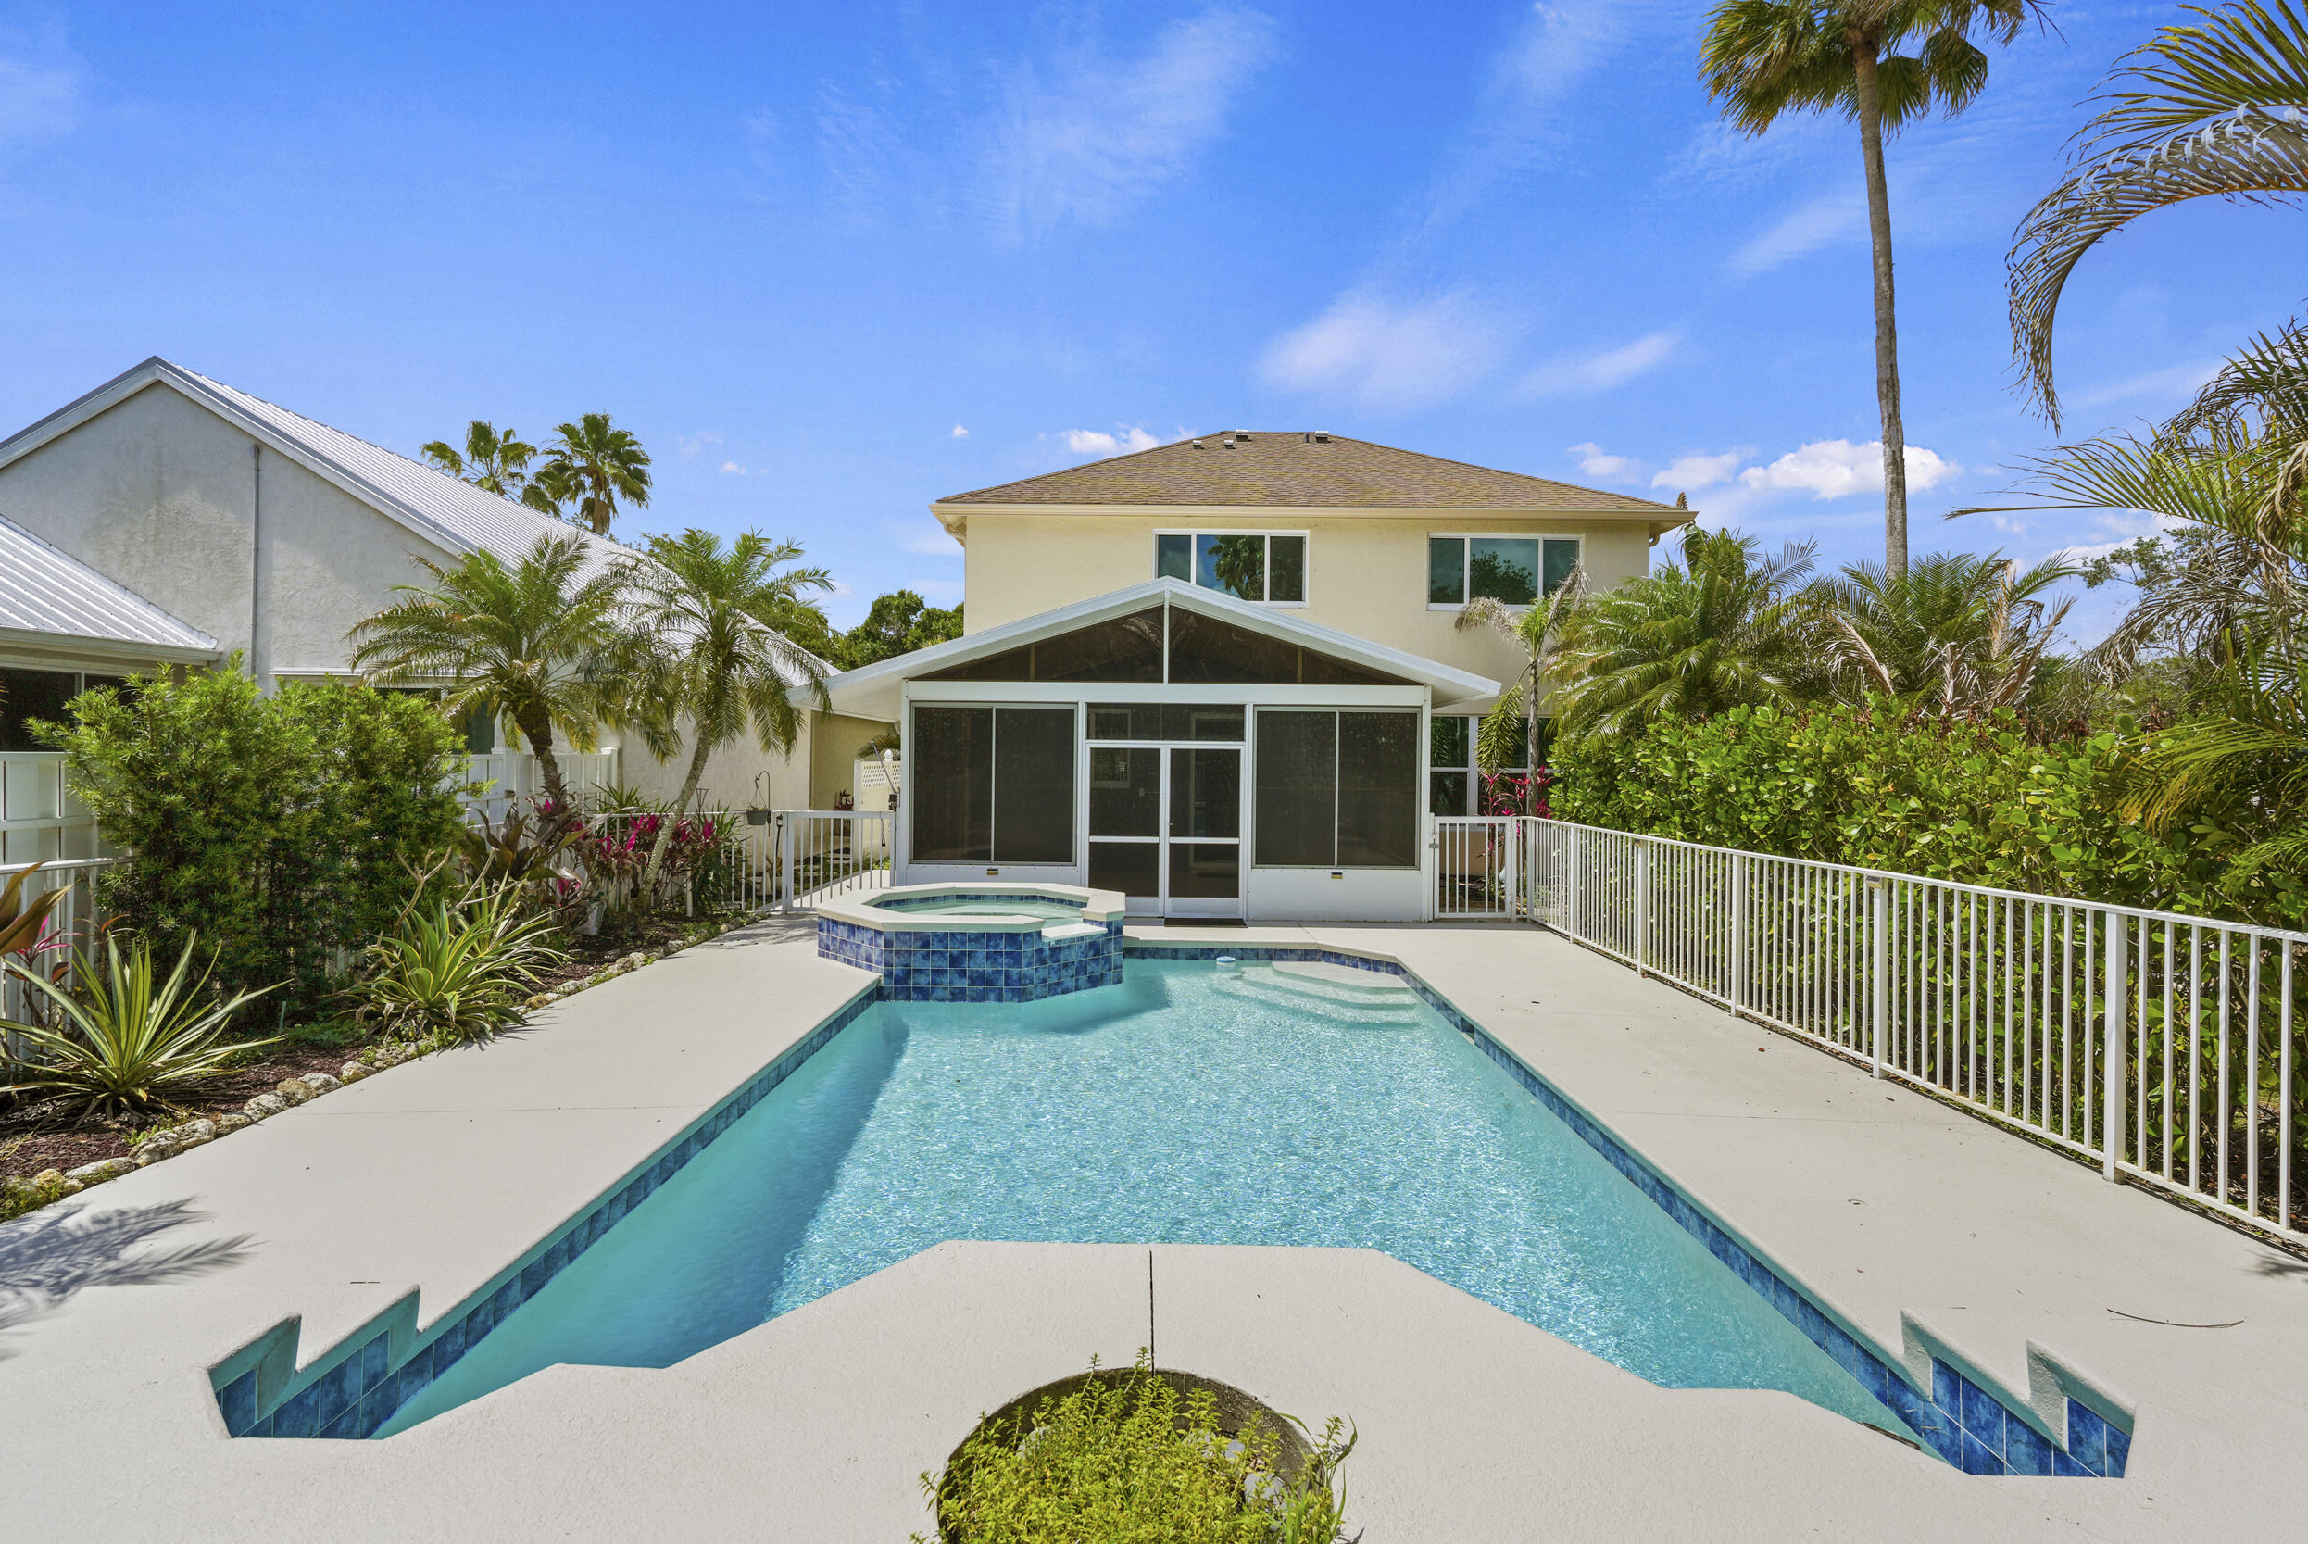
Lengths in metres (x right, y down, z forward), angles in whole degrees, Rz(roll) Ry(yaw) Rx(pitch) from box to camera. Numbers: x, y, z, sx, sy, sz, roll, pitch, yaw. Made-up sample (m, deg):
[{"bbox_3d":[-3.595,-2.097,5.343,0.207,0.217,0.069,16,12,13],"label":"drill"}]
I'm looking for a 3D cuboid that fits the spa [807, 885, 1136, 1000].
[{"bbox_3d":[-1.698,1.604,10.037,2.840,0.655,2.930,1,0,0],"label":"spa"}]

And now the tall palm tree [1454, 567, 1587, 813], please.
[{"bbox_3d":[5.140,-0.564,14.508,1.886,4.654,1.886,1,0,0],"label":"tall palm tree"}]

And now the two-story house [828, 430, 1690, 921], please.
[{"bbox_3d":[2.281,-2.591,18.822,12.280,8.680,13.950,1,0,0],"label":"two-story house"}]

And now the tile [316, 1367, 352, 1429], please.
[{"bbox_3d":[-2.327,1.785,2.945,0.014,0.148,0.148,1,0,0],"label":"tile"}]

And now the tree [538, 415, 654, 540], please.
[{"bbox_3d":[-16.309,-4.490,29.955,3.323,11.941,3.323,1,0,0],"label":"tree"}]

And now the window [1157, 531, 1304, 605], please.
[{"bbox_3d":[1.229,-3.284,16.643,2.474,1.243,0.120,1,0,0],"label":"window"}]

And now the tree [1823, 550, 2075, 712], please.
[{"bbox_3d":[8.086,-0.226,10.515,2.566,4.067,2.566,1,0,0],"label":"tree"}]

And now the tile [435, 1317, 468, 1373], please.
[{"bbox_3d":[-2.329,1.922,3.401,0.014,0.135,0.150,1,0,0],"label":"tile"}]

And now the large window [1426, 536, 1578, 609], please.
[{"bbox_3d":[5.634,-3.225,16.651,2.503,1.243,0.120,1,0,0],"label":"large window"}]

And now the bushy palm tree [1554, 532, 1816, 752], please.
[{"bbox_3d":[6.432,-0.596,12.511,3.252,4.759,3.252,1,0,0],"label":"bushy palm tree"}]

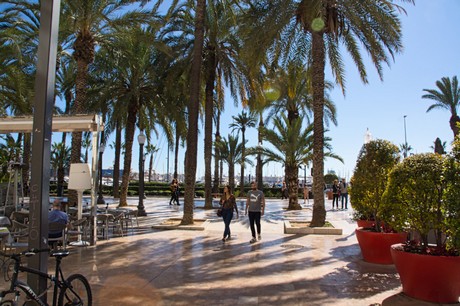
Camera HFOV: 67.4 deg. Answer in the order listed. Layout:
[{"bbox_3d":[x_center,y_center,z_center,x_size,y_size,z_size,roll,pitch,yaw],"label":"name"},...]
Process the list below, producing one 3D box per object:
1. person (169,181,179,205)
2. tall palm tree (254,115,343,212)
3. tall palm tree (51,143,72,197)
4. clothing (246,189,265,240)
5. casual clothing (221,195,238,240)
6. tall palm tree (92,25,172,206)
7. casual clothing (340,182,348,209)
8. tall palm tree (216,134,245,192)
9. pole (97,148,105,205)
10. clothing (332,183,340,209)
[{"bbox_3d":[-3.839,2.696,23.691,0.600,1.700,0.500,-1,-4,17],"label":"person"},{"bbox_3d":[3.974,0.470,21.280,5.600,5.800,5.500,0,-4,0],"label":"tall palm tree"},{"bbox_3d":[-16.041,1.537,32.773,2.500,5.300,2.500,0,-4,0],"label":"tall palm tree"},{"bbox_3d":[0.749,1.744,10.006,0.530,1.490,0.360,0,-4,6],"label":"clothing"},{"bbox_3d":[-0.015,1.834,10.000,0.500,1.330,0.400,0,-4,7],"label":"casual clothing"},{"bbox_3d":[-6.253,-2.278,21.992,5.200,11.300,5.200,0,-4,0],"label":"tall palm tree"},{"bbox_3d":[6.809,2.456,20.597,0.500,1.740,0.360,-1,-4,14],"label":"casual clothing"},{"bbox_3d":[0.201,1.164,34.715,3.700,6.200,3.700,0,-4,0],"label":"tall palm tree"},{"bbox_3d":[-8.644,1.536,23.134,0.500,3.850,0.500,0,-4,0],"label":"pole"},{"bbox_3d":[6.122,2.490,19.852,0.450,1.390,0.340,0,-4,3],"label":"clothing"}]

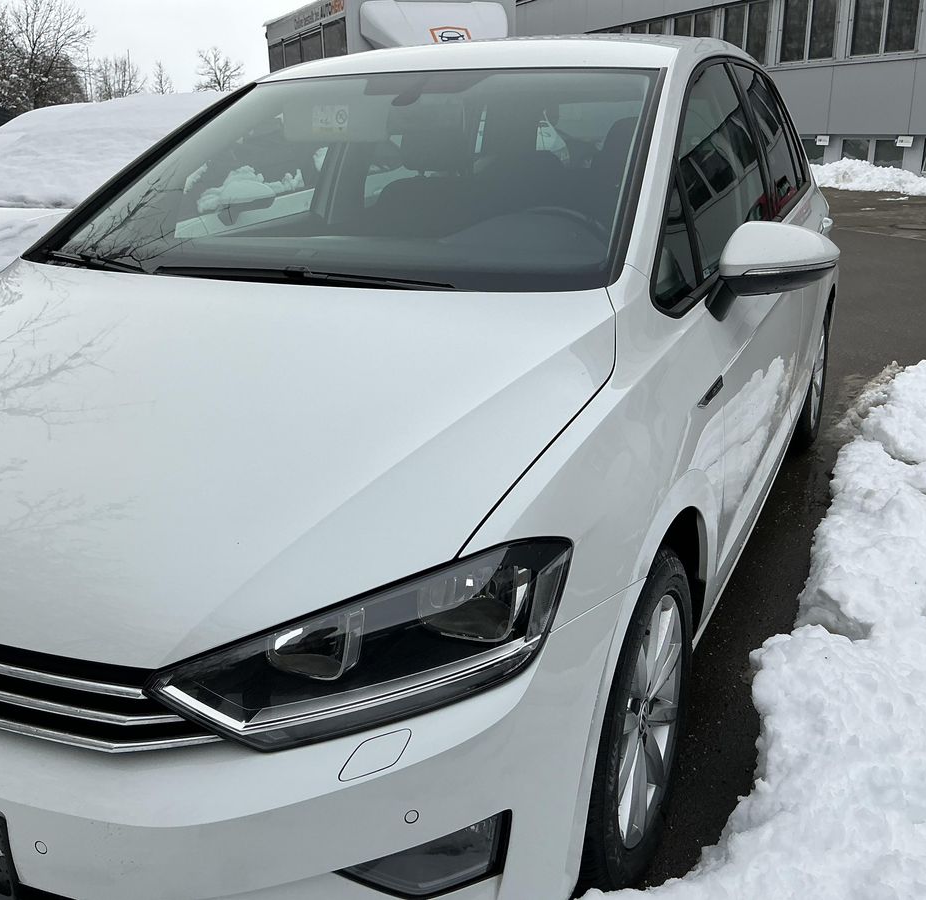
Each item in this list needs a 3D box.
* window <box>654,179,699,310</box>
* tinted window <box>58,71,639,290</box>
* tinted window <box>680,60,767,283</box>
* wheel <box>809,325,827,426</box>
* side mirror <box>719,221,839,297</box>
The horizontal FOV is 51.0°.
[{"bbox_3d":[0.398,-0.392,1.824,0.050,0.268,0.253,-12,8,39],"label":"window"},{"bbox_3d":[-0.242,-0.662,2.224,1.380,0.110,0.930,7,47,24],"label":"tinted window"},{"bbox_3d":[0.594,-0.675,2.236,0.060,0.484,0.848,-14,10,31],"label":"tinted window"},{"bbox_3d":[1.418,-0.319,4.080,0.140,0.455,0.455,7,20,24],"label":"wheel"},{"bbox_3d":[0.619,-0.367,1.906,0.225,0.145,0.150,7,20,24],"label":"side mirror"}]

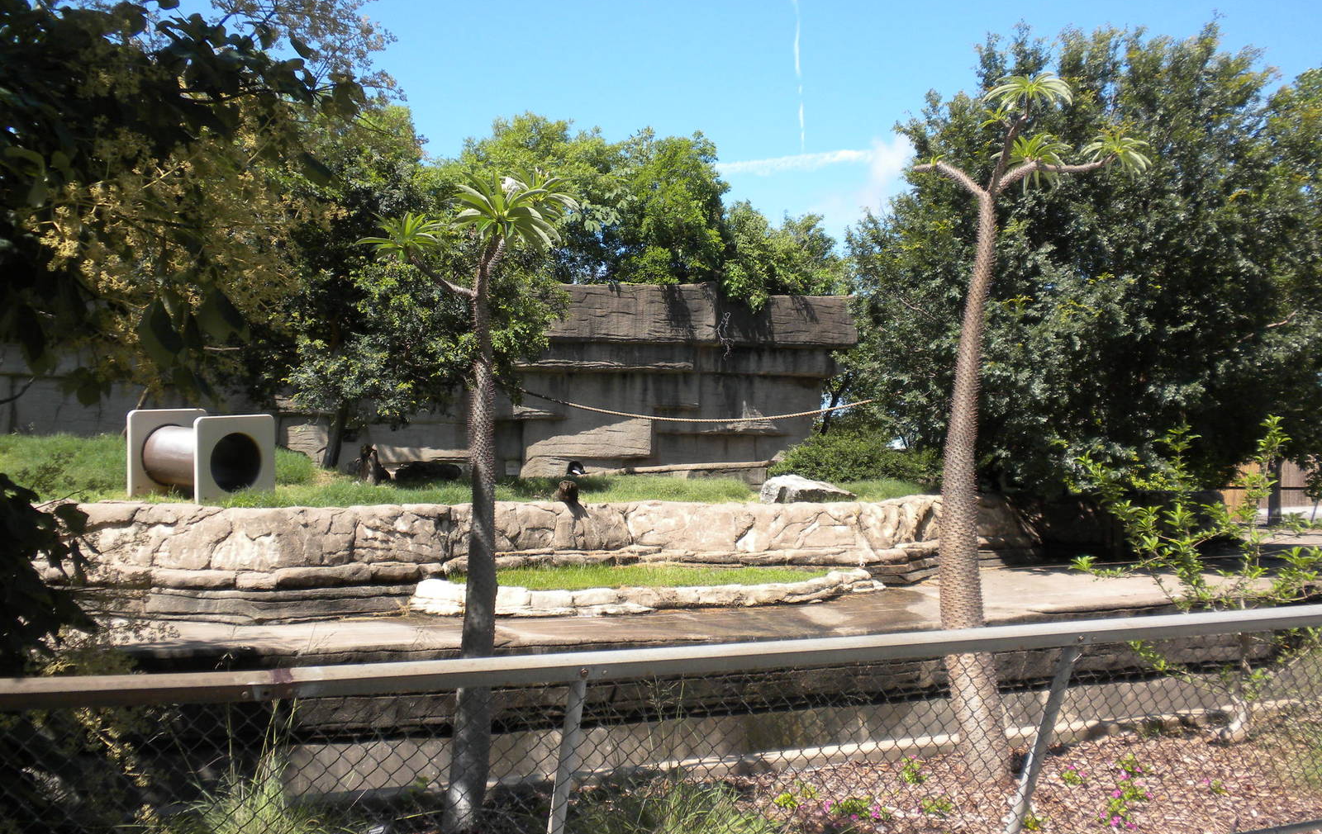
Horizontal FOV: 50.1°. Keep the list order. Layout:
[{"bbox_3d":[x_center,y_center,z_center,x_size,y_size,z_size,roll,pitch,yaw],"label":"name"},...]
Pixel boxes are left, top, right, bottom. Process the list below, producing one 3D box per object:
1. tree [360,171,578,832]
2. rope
[{"bbox_3d":[-0.811,0.350,5.950,0.900,2.770,0.680,0,-1,0],"label":"tree"},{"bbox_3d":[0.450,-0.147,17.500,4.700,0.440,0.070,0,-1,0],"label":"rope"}]

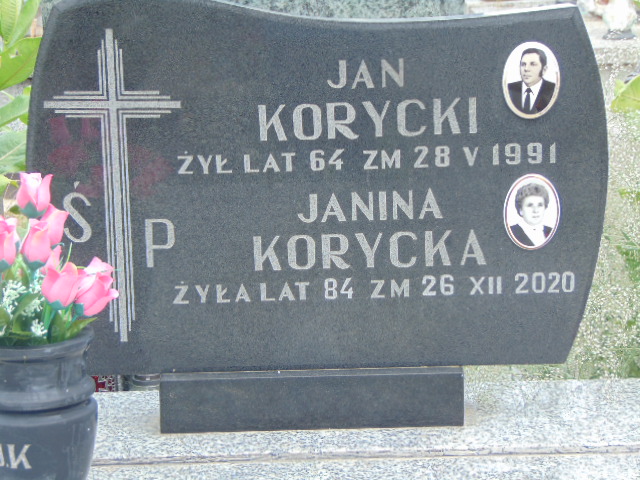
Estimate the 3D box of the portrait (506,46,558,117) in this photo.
[{"bbox_3d":[0.328,-0.244,3.080,0.084,0.112,0.010,-1,11,3],"label":"portrait"}]

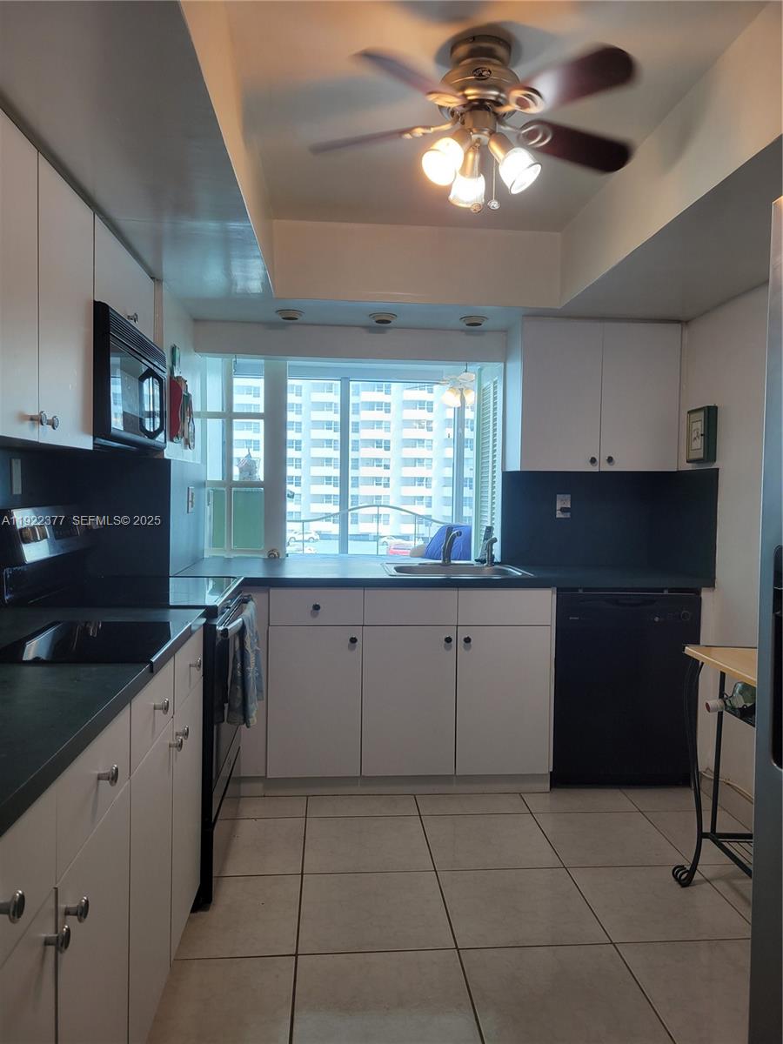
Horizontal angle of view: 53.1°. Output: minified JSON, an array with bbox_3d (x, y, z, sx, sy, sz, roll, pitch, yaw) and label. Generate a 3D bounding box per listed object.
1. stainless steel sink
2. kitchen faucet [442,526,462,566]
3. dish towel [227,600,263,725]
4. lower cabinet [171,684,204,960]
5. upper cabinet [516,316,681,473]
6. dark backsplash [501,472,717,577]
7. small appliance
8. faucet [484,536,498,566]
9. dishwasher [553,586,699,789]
[{"bbox_3d":[0.279,0.301,3.472,0.615,0.183,0.535,1,3,-5],"label":"stainless steel sink"},{"bbox_3d":[0.276,0.119,3.602,0.060,0.180,0.200,0,3,-13],"label":"kitchen faucet"},{"bbox_3d":[-0.518,0.494,2.803,0.095,0.410,0.400,1,3,-5],"label":"dish towel"},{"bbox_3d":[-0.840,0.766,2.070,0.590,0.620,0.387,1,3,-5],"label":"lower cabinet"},{"bbox_3d":[0.914,-0.561,3.629,0.719,0.662,0.335,1,3,-5],"label":"upper cabinet"},{"bbox_3d":[0.942,-0.006,3.508,0.765,0.456,0.640,1,3,-5],"label":"dark backsplash"},{"bbox_3d":[-1.016,-0.442,2.599,0.387,0.405,0.757,1,3,-5],"label":"small appliance"},{"bbox_3d":[0.472,0.138,3.653,0.042,0.137,0.085,0,3,-25],"label":"faucet"},{"bbox_3d":[0.949,0.697,3.530,0.610,0.858,0.600,1,3,-5],"label":"dishwasher"}]

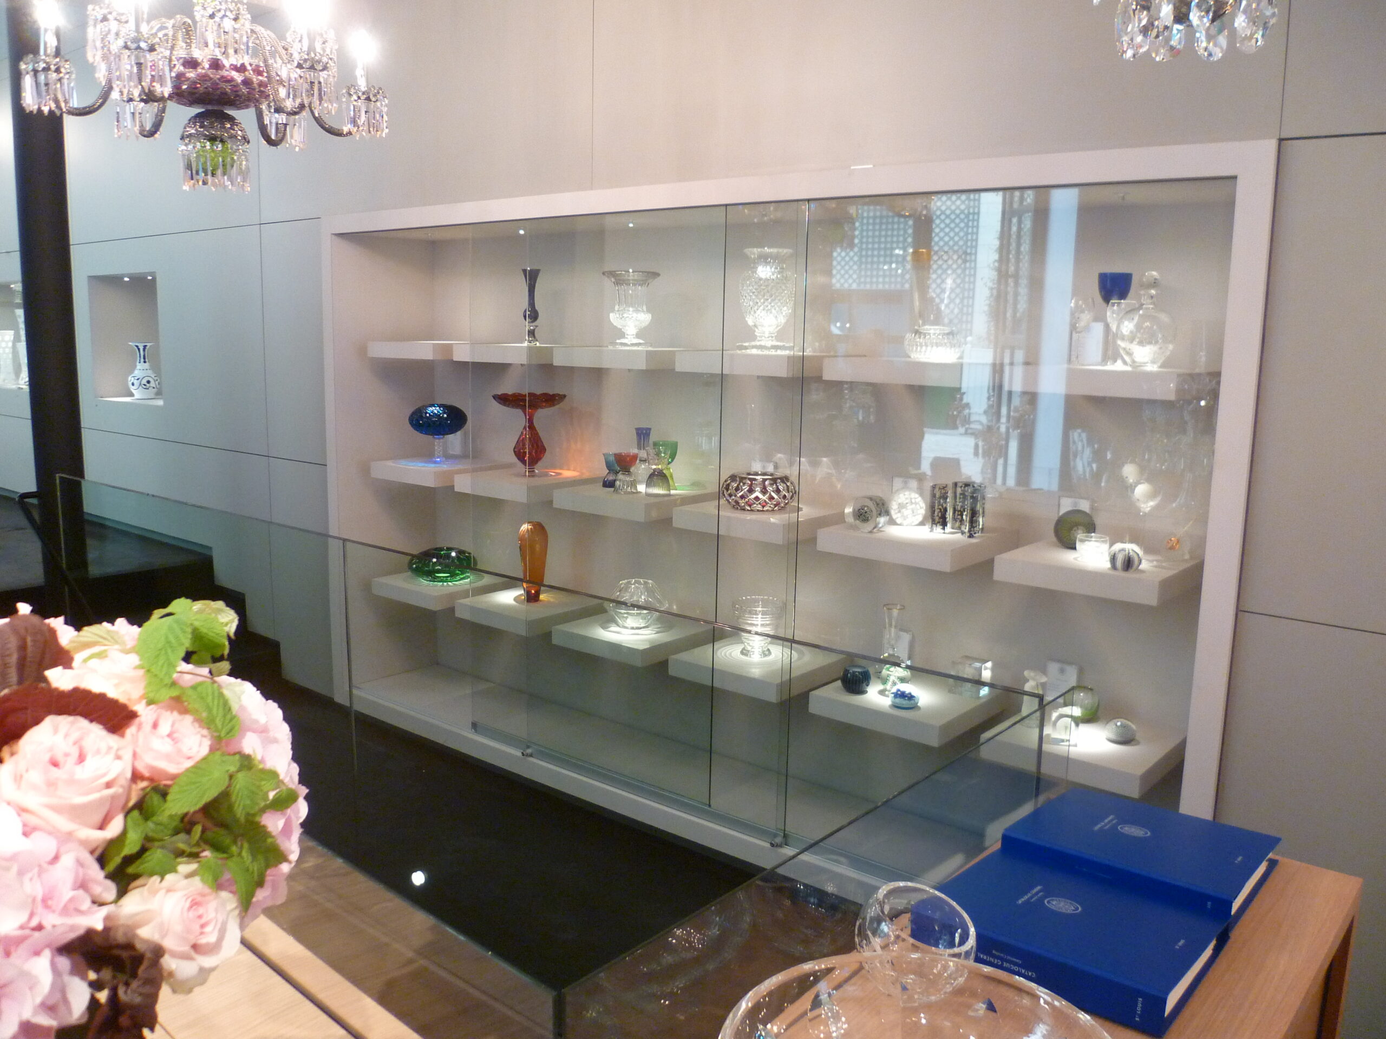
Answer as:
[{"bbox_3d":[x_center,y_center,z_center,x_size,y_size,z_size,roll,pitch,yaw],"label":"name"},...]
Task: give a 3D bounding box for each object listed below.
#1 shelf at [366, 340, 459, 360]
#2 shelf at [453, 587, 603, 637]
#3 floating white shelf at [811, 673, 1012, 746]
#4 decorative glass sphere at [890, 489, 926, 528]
[{"bbox_3d":[-1.001,-0.671,4.443,0.409,0.059,0.402,9,12,38],"label":"shelf"},{"bbox_3d":[-0.595,0.334,4.187,0.400,0.058,0.408,9,12,38],"label":"shelf"},{"bbox_3d":[0.627,0.535,3.295,0.409,0.059,0.402,9,12,38],"label":"floating white shelf"},{"bbox_3d":[0.631,-0.033,3.278,0.106,0.106,0.106,1,9,0],"label":"decorative glass sphere"}]

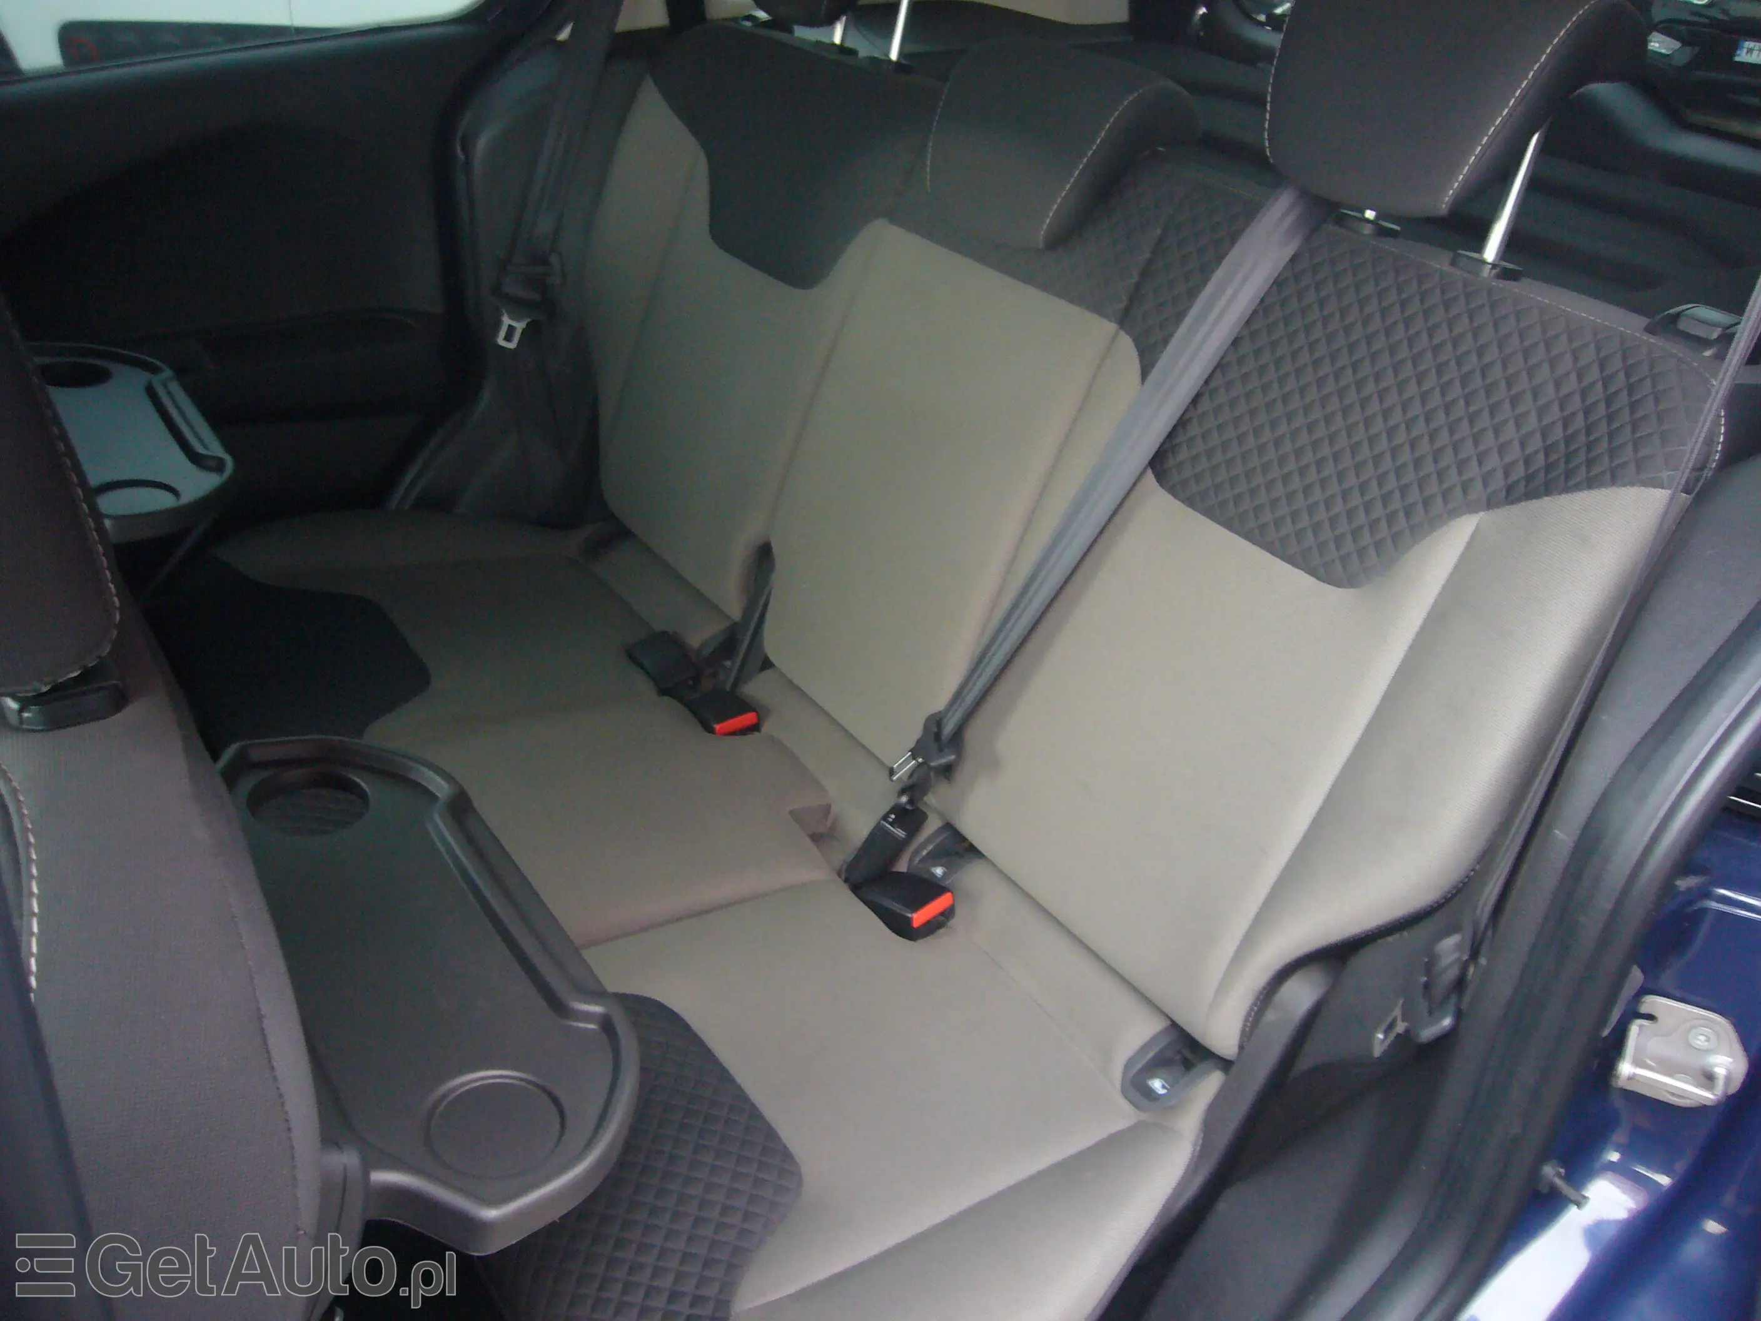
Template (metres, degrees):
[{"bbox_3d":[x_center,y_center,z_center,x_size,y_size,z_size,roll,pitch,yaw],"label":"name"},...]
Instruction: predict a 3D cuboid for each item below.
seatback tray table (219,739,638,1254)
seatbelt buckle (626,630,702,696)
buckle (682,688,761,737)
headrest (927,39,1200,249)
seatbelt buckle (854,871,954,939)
[{"bbox_3d":[-0.244,0.149,0.740,0.160,0.032,0.375,-16,39,-32],"label":"seatback tray table"},{"bbox_3d":[-0.220,0.005,1.442,0.046,0.023,0.064,-27,53,-37],"label":"seatbelt buckle"},{"bbox_3d":[-0.154,0.057,1.398,0.047,0.025,0.064,-17,28,-27],"label":"buckle"},{"bbox_3d":[0.159,-0.452,1.264,0.165,0.165,0.195,3,27,-42],"label":"headrest"},{"bbox_3d":[0.020,0.202,1.175,0.067,0.026,0.046,13,26,44],"label":"seatbelt buckle"}]

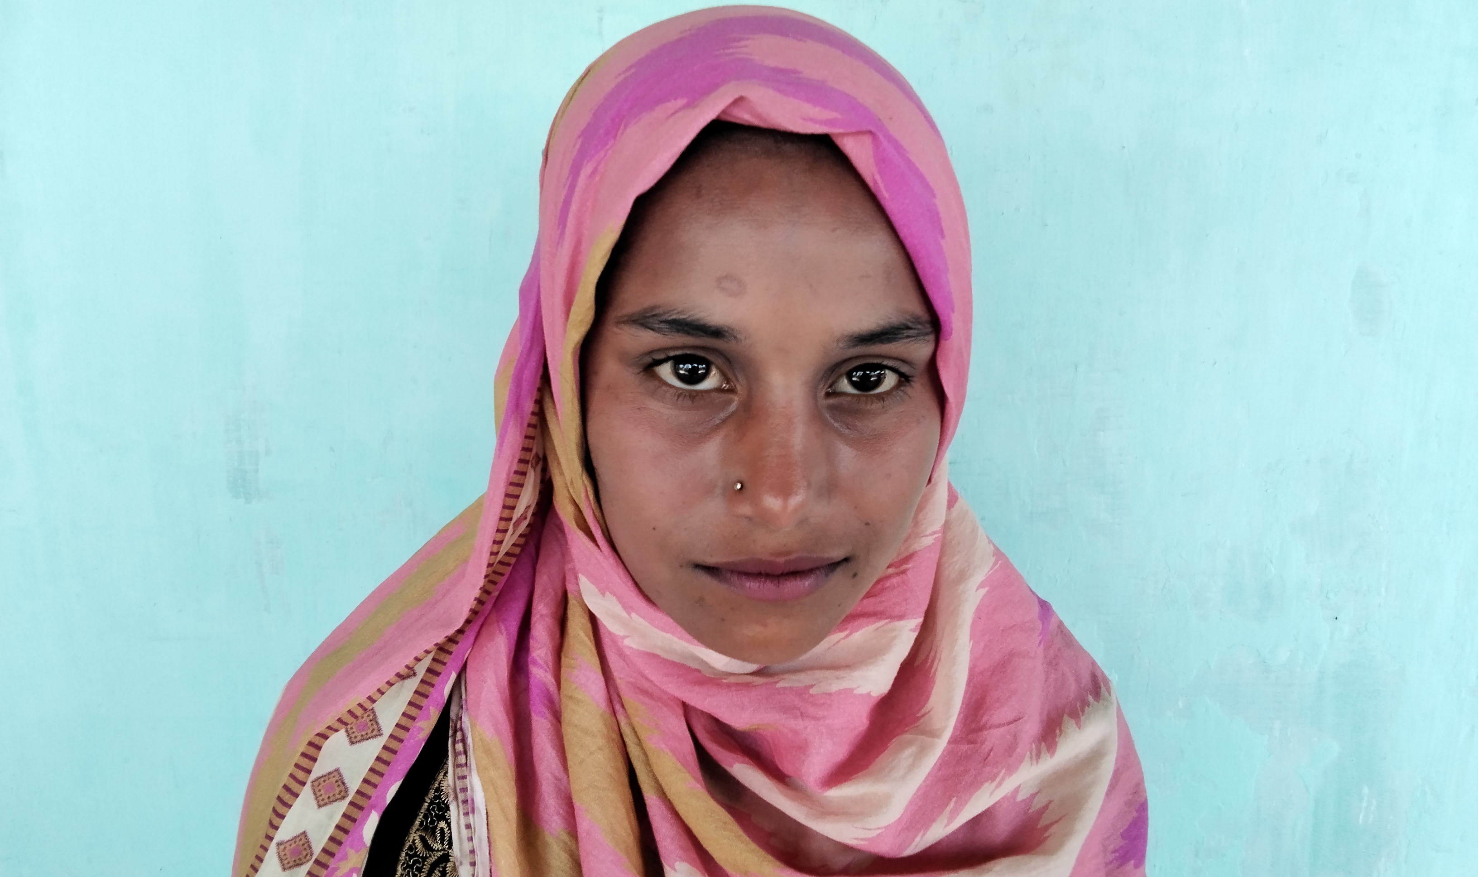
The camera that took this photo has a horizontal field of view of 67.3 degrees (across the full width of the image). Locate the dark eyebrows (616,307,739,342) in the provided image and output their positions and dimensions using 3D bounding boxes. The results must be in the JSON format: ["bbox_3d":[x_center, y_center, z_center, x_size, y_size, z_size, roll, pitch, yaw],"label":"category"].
[{"bbox_3d":[-0.021,-0.039,0.376,0.041,0.011,0.011,5,5,2],"label":"dark eyebrows"}]

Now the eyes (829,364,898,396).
[{"bbox_3d":[0.044,-0.020,0.386,0.025,0.011,0.011,2,5,-11],"label":"eyes"}]

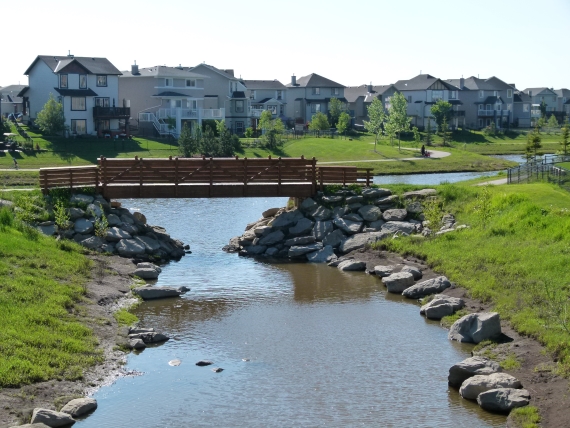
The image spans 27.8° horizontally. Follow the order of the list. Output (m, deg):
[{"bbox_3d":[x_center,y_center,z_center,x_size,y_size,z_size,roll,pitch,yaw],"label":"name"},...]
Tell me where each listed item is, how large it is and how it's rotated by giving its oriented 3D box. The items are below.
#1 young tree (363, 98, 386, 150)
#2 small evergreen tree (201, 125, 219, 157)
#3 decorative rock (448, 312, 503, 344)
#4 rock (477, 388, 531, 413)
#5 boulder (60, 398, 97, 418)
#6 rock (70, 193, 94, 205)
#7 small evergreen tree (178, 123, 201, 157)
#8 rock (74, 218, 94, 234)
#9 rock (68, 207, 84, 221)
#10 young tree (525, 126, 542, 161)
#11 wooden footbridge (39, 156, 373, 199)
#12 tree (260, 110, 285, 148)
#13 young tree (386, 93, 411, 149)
[{"bbox_3d":[12.341,-12.300,159.000,3.300,7.200,3.300,0,5,0],"label":"young tree"},{"bbox_3d":[-8.381,-8.126,128.000,2.000,3.600,2.000,0,5,0],"label":"small evergreen tree"},{"bbox_3d":[6.063,3.644,36.700,1.550,0.820,1.200,0,5,0],"label":"decorative rock"},{"bbox_3d":[5.363,4.577,28.300,1.230,0.500,0.850,0,5,0],"label":"rock"},{"bbox_3d":[-4.938,4.651,27.600,0.800,0.380,0.620,1,5,15],"label":"boulder"},{"bbox_3d":[-10.837,-0.804,61.800,1.200,0.520,0.900,0,5,0],"label":"rock"},{"bbox_3d":[-10.518,-8.205,127.000,2.400,3.750,2.400,0,5,0],"label":"small evergreen tree"},{"bbox_3d":[-10.380,0.644,59.400,0.920,0.800,0.850,0,5,0],"label":"rock"},{"bbox_3d":[-10.903,-0.026,60.300,0.850,0.680,0.800,0,5,0],"label":"rock"},{"bbox_3d":[28.231,-8.009,131.000,2.100,3.950,2.100,0,5,0],"label":"young tree"},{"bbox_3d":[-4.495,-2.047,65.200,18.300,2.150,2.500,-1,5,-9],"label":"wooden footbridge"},{"bbox_3d":[-1.539,-10.406,142.000,2.900,4.700,2.900,0,5,0],"label":"tree"},{"bbox_3d":[17.521,-14.279,178.000,3.600,8.900,3.600,0,5,0],"label":"young tree"}]

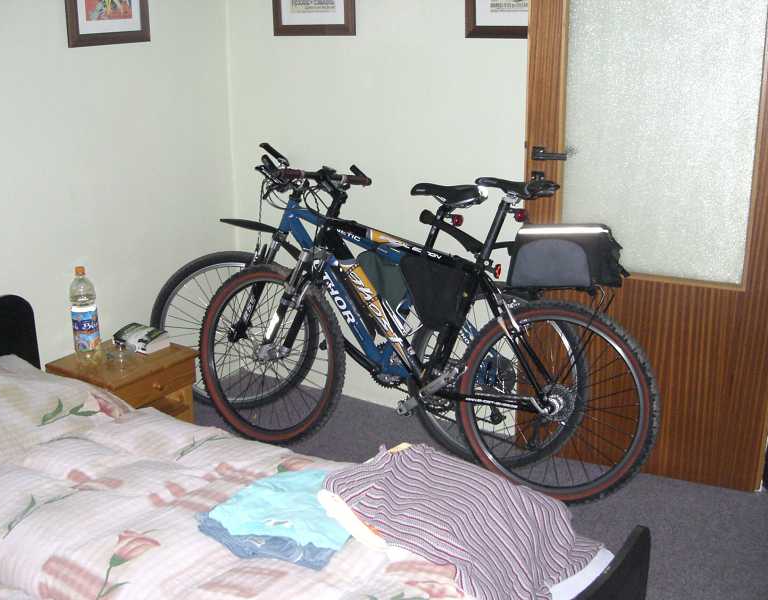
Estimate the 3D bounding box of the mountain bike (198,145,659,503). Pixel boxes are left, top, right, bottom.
[{"bbox_3d":[0.073,0.060,3.050,1.755,1.090,0.600,7,8,24],"label":"mountain bike"}]

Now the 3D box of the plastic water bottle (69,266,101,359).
[{"bbox_3d":[-0.989,0.043,2.899,0.088,0.322,0.088,0,16,0],"label":"plastic water bottle"}]

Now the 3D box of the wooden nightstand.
[{"bbox_3d":[-0.870,0.406,3.012,0.357,0.440,0.391,11,20,33],"label":"wooden nightstand"}]

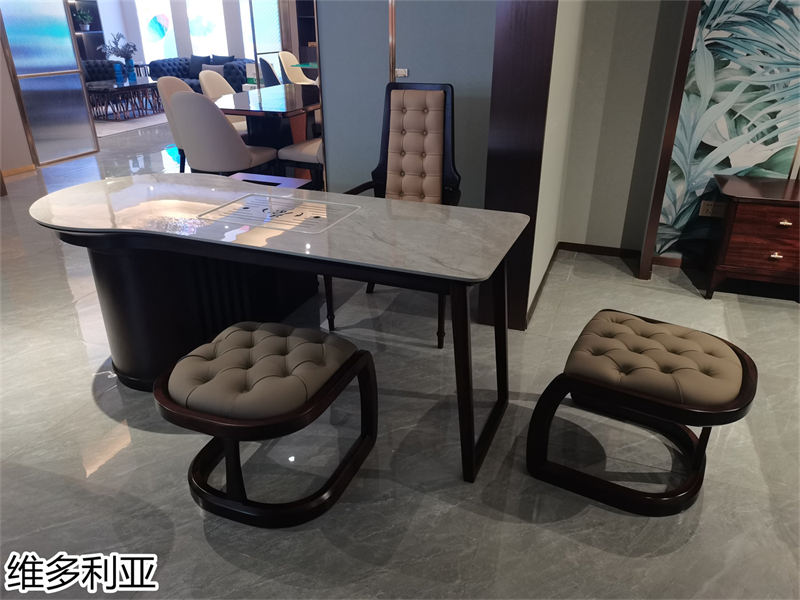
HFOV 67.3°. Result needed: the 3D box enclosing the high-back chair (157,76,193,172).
[{"bbox_3d":[-1.727,-1.475,5.301,0.580,0.900,0.520,11,27,22],"label":"high-back chair"}]

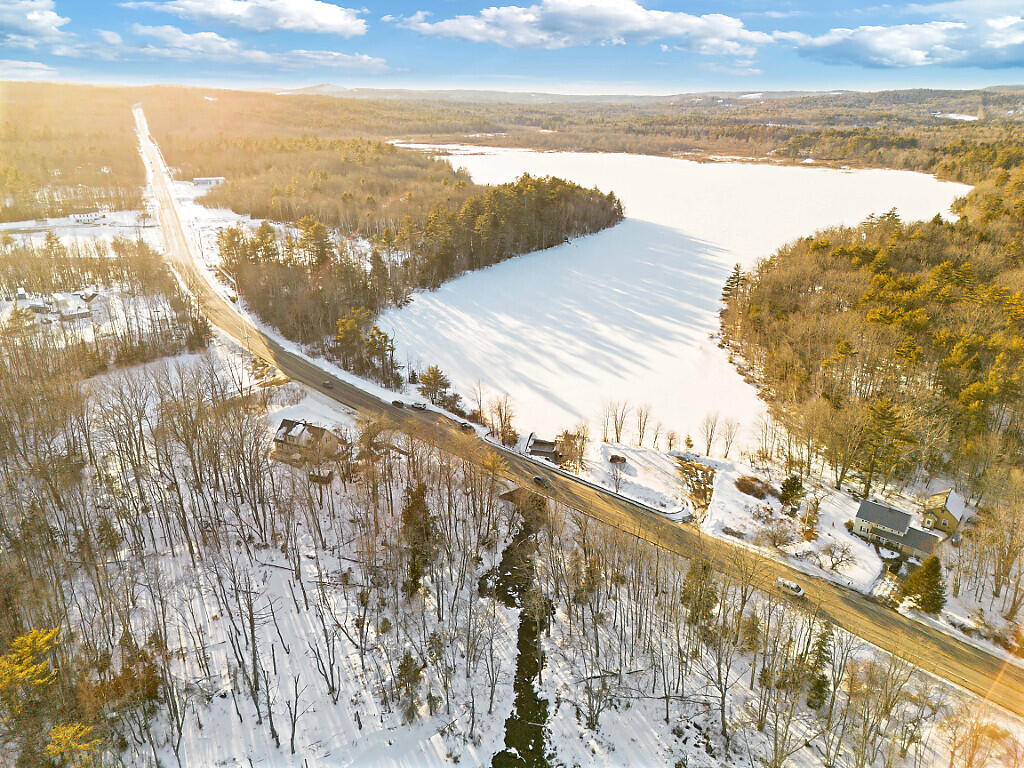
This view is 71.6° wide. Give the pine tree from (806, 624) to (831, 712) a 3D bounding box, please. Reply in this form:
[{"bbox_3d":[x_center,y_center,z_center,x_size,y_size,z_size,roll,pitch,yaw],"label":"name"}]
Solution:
[{"bbox_3d":[44.507,41.429,102.763,4.300,15.868,4.300,0,22,0],"label":"pine tree"}]

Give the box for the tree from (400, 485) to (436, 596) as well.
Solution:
[{"bbox_3d":[-16.687,28.212,126.713,6.500,24.325,6.500,0,22,0],"label":"tree"}]

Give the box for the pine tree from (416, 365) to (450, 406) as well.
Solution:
[{"bbox_3d":[-22.638,0.210,204.751,9.500,12.455,9.500,0,22,0],"label":"pine tree"}]

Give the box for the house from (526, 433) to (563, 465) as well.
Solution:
[{"bbox_3d":[8.259,15.767,177.695,7.800,5.000,8.800,6,23,15],"label":"house"}]

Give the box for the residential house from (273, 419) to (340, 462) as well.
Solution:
[{"bbox_3d":[-52.435,14.034,181.164,13.300,7.600,8.400,10,24,22],"label":"residential house"}]

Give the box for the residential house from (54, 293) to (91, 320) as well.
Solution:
[{"bbox_3d":[-178.032,-30.723,288.920,12.500,5.400,10.000,-13,25,-28],"label":"residential house"}]

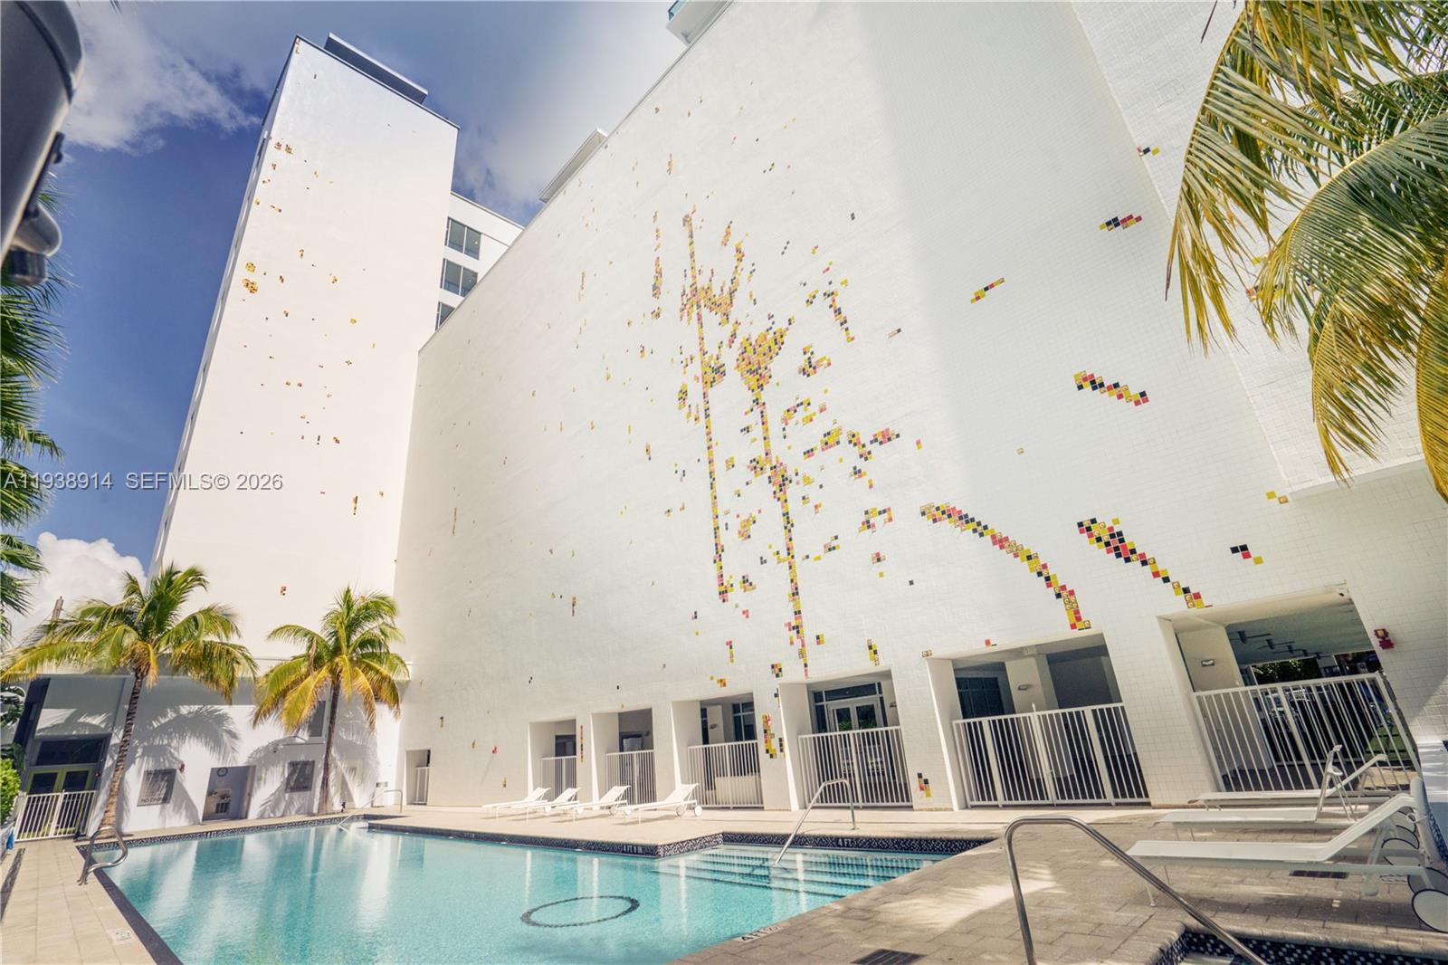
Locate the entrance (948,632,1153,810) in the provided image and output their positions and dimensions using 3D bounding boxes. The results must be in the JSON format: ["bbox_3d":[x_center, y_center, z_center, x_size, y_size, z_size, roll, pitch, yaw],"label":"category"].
[{"bbox_3d":[5.544,4.309,11.519,0.600,2.680,3.220,17,-30,-43],"label":"entrance"}]

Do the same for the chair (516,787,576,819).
[{"bbox_3d":[-4.806,8.725,17.490,1.920,0.710,0.670,17,-30,-43],"label":"chair"}]

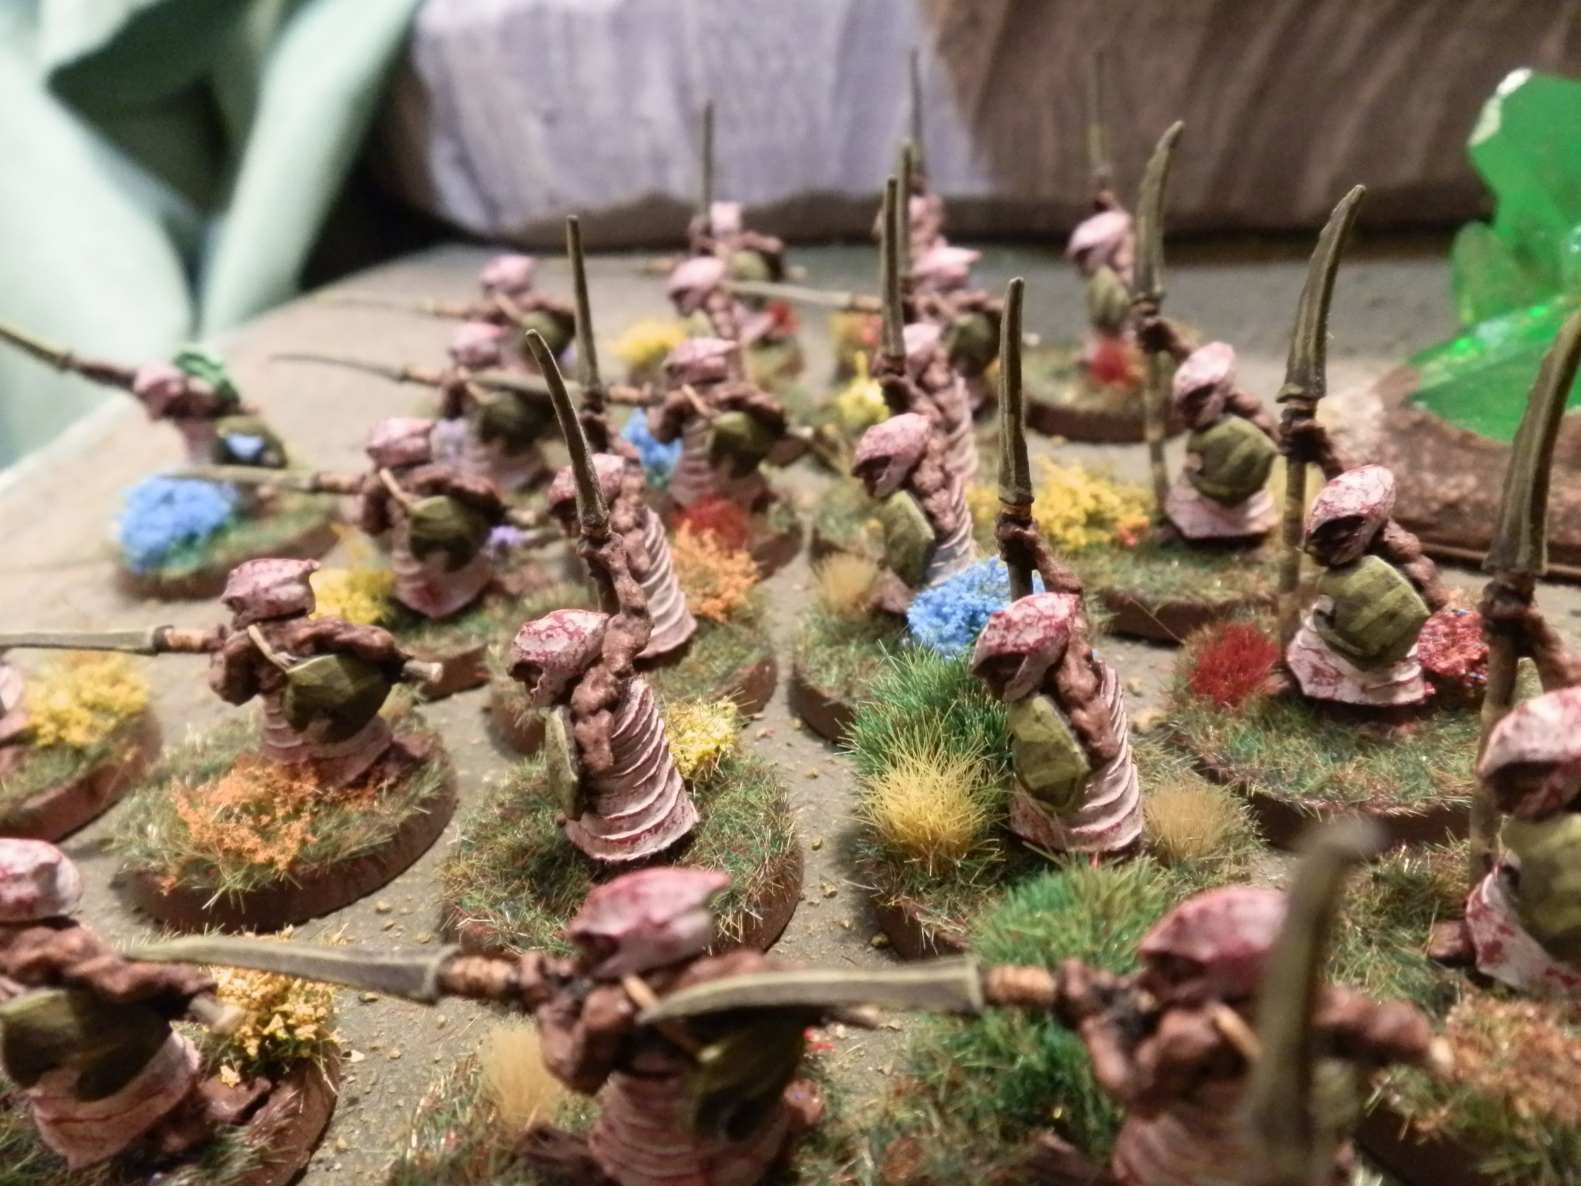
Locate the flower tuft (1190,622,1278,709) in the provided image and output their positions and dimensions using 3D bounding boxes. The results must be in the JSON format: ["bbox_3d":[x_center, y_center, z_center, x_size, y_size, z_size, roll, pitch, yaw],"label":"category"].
[{"bbox_3d":[0.032,0.005,0.092,0.007,0.005,0.006,-7,31,0],"label":"flower tuft"}]

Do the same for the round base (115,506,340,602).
[{"bbox_3d":[-0.064,-0.007,0.145,0.025,0.005,0.025,-18,32,-22],"label":"round base"}]

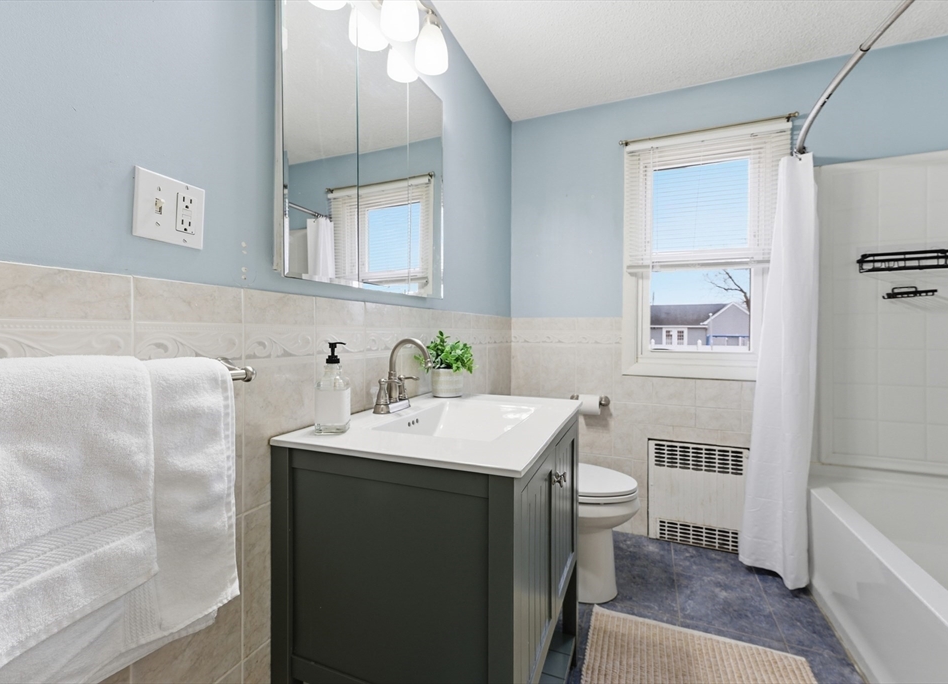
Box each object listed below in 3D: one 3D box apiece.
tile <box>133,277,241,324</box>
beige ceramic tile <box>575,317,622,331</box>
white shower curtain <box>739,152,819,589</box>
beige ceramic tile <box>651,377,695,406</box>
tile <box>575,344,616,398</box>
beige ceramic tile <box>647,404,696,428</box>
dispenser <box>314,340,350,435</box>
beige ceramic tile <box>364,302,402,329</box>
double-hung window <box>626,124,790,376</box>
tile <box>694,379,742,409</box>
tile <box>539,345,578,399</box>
[{"bbox_3d":[-0.535,-0.074,0.759,0.010,0.075,0.199,0,1,23],"label":"tile"},{"bbox_3d":[0.710,-0.104,2.324,0.220,0.077,0.010,1,1,24],"label":"beige ceramic tile"},{"bbox_3d":[1.394,0.120,1.833,0.245,1.890,0.220,1,1,24],"label":"white shower curtain"},{"bbox_3d":[1.073,0.267,2.140,0.208,0.150,0.010,0,1,23],"label":"beige ceramic tile"},{"bbox_3d":[0.696,0.183,2.301,0.203,0.309,0.010,0,1,23],"label":"tile"},{"bbox_3d":[1.074,0.400,2.143,0.208,0.118,0.010,0,1,23],"label":"beige ceramic tile"},{"bbox_3d":[-0.341,0.106,0.974,0.068,0.219,0.080,0,1,0],"label":"dispenser"},{"bbox_3d":[-0.305,-0.087,1.342,0.010,0.079,0.203,1,1,24],"label":"beige ceramic tile"},{"bbox_3d":[1.183,-0.439,2.094,0.748,1.264,0.100,1,1,24],"label":"double-hung window"},{"bbox_3d":[1.262,0.272,2.058,0.205,0.145,0.010,0,1,23],"label":"tile"},{"bbox_3d":[0.515,0.182,2.417,0.203,0.308,0.010,1,1,24],"label":"tile"}]

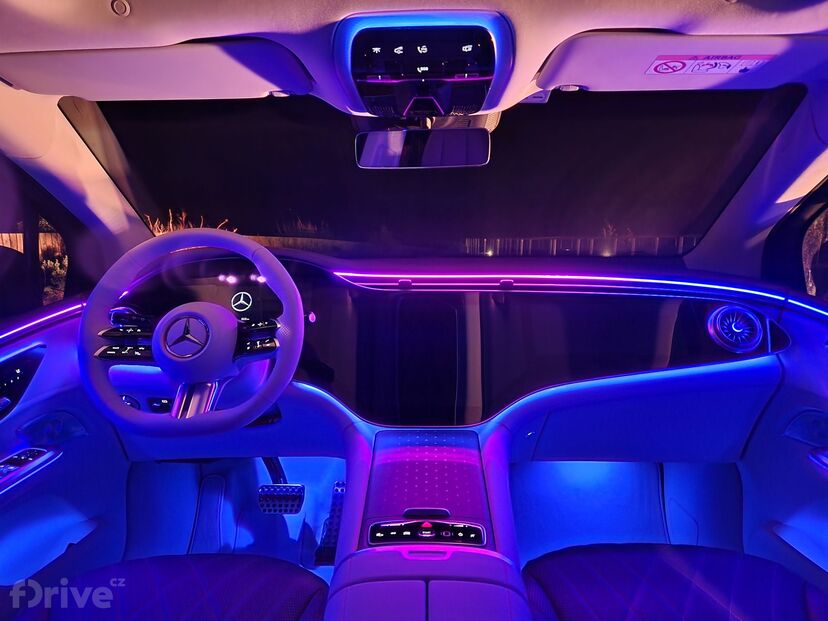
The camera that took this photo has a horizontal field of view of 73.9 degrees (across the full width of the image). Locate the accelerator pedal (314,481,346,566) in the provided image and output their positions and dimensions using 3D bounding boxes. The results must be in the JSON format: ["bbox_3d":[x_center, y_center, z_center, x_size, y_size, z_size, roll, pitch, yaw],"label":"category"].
[{"bbox_3d":[-0.204,0.524,1.360,0.065,0.210,0.040,0,-30,1],"label":"accelerator pedal"}]

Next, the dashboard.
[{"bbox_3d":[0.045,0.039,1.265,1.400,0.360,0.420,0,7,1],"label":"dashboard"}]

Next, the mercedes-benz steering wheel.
[{"bbox_3d":[-0.373,0.033,0.944,0.372,0.360,0.100,0,-16,1],"label":"mercedes-benz steering wheel"}]

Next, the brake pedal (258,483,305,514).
[{"bbox_3d":[-0.316,0.448,1.310,0.108,0.072,0.035,0,-23,1],"label":"brake pedal"}]

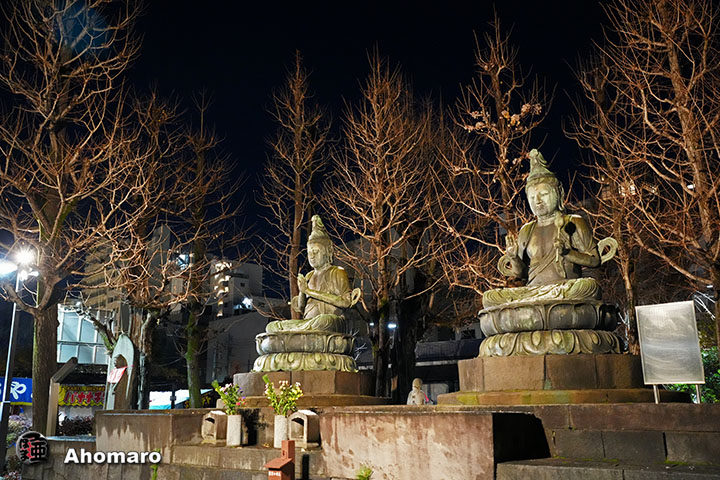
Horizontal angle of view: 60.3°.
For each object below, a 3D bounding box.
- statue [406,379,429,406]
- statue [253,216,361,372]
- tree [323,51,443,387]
[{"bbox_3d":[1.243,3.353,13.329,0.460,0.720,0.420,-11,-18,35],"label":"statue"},{"bbox_3d":[-1.117,1.158,13.918,2.250,3.600,2.200,-12,-19,38],"label":"statue"},{"bbox_3d":[0.656,-0.102,17.792,3.200,11.800,3.200,-1,-15,0],"label":"tree"}]

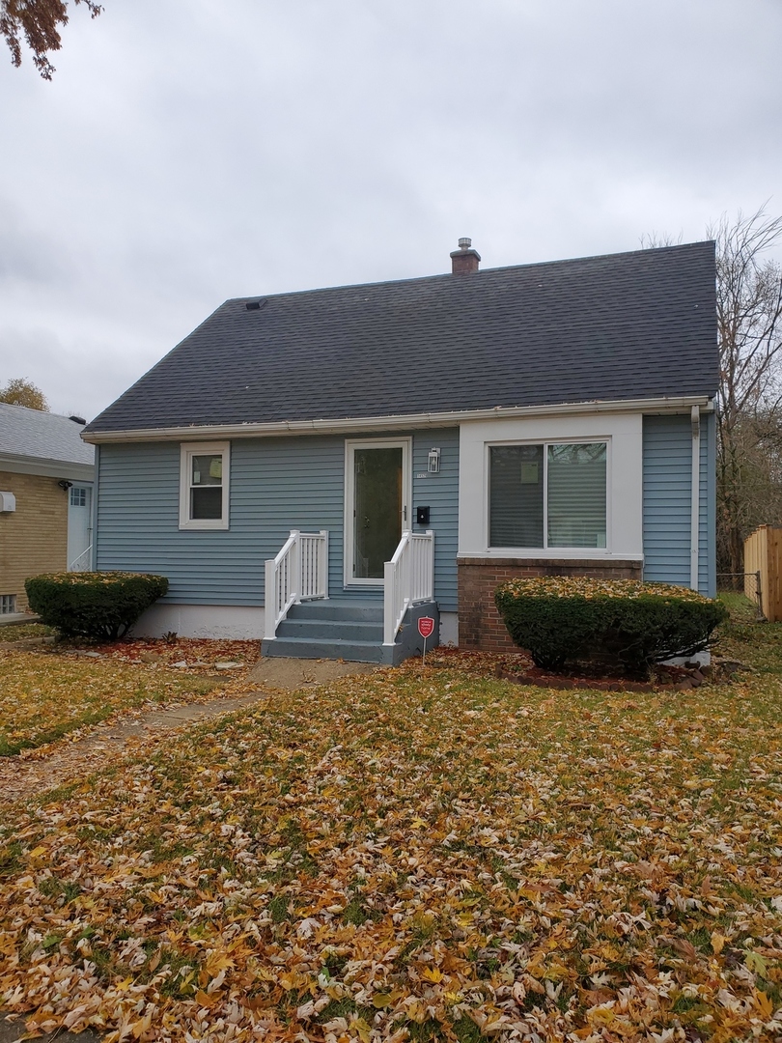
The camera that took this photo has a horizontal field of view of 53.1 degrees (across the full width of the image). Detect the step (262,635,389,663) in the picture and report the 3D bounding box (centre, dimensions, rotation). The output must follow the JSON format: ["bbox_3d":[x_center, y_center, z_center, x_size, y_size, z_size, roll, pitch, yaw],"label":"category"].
[{"bbox_3d":[-0.734,1.577,9.602,1.760,0.200,0.340,0,-2,21],"label":"step"}]

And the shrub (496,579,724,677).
[{"bbox_3d":[2.473,1.200,8.965,2.500,1.100,1.320,0,-2,21],"label":"shrub"}]

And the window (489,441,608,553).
[{"bbox_3d":[1.994,-0.333,10.038,1.540,1.390,0.100,0,-2,21],"label":"window"}]

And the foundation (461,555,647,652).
[{"bbox_3d":[2.035,1.120,10.084,2.330,1.270,0.320,0,-2,21],"label":"foundation"}]

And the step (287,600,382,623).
[{"bbox_3d":[-0.365,1.212,10.548,1.740,0.190,1.080,0,-2,21],"label":"step"}]

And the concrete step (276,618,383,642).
[{"bbox_3d":[-0.618,1.387,9.901,1.740,0.200,0.350,0,-2,21],"label":"concrete step"}]

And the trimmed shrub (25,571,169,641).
[{"bbox_3d":[-4.428,1.278,11.718,1.950,1.060,1.450,0,-2,21],"label":"trimmed shrub"}]

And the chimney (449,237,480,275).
[{"bbox_3d":[1.405,-4.926,14.686,0.470,0.700,0.470,0,-2,21],"label":"chimney"}]

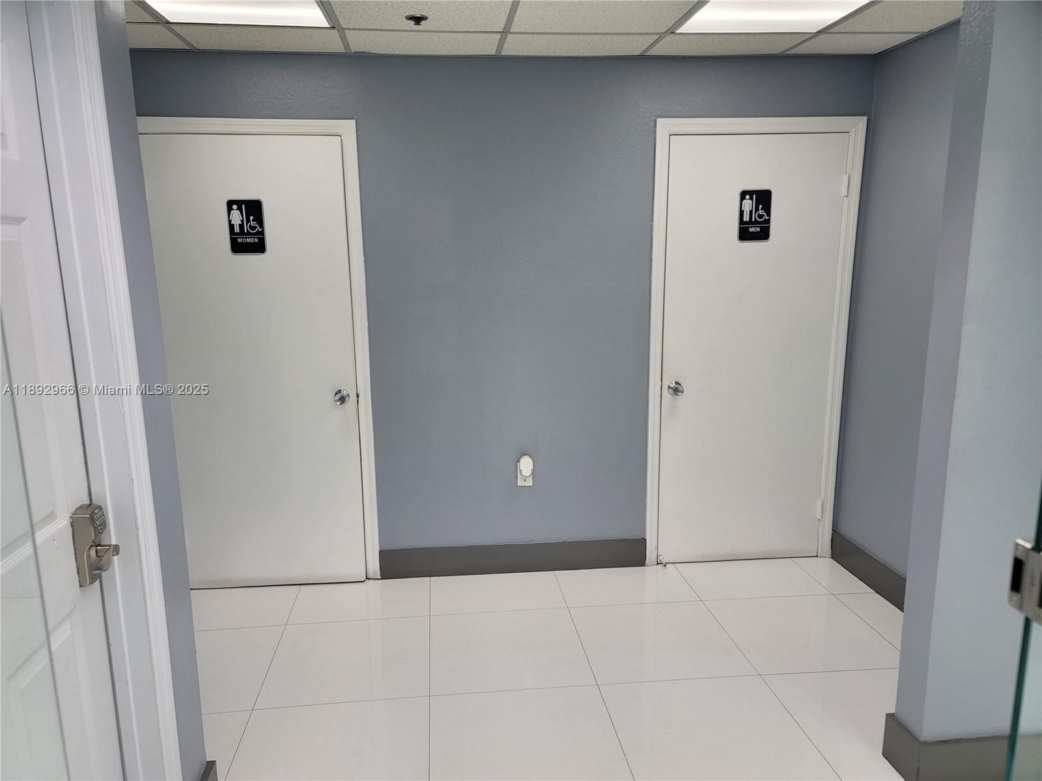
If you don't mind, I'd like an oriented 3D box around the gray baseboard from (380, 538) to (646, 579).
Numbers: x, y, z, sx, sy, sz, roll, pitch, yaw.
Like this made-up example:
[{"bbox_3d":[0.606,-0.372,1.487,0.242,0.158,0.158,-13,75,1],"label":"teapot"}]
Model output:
[{"bbox_3d":[-0.028,0.811,3.636,1.293,0.145,0.016,-2,11,-6],"label":"gray baseboard"}]

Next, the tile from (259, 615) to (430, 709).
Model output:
[{"bbox_3d":[-0.653,1.041,2.902,0.603,0.014,0.589,-2,11,-6],"label":"tile"}]

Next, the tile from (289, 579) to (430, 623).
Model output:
[{"bbox_3d":[-0.707,0.949,3.379,0.603,0.014,0.387,-2,11,-6],"label":"tile"}]

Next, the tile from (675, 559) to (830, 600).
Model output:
[{"bbox_3d":[1.090,0.895,3.574,0.603,0.014,0.387,-2,11,-6],"label":"tile"}]

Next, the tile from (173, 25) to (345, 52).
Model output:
[{"bbox_3d":[-0.997,-1.368,2.915,0.598,0.016,0.378,-2,11,-6],"label":"tile"}]

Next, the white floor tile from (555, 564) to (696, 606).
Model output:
[{"bbox_3d":[0.491,0.913,3.509,0.603,0.014,0.387,-2,11,-6],"label":"white floor tile"}]

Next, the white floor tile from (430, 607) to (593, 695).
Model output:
[{"bbox_3d":[-0.054,1.023,2.967,0.603,0.014,0.589,-2,11,-6],"label":"white floor tile"}]

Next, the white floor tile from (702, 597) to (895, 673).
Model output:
[{"bbox_3d":[1.145,0.987,3.097,0.603,0.014,0.589,-2,11,-6],"label":"white floor tile"}]

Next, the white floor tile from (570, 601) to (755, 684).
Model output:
[{"bbox_3d":[0.546,1.005,3.032,0.603,0.014,0.589,-2,11,-6],"label":"white floor tile"}]

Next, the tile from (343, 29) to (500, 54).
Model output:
[{"bbox_3d":[-0.384,-1.389,2.990,0.609,0.016,0.361,-2,11,-6],"label":"tile"}]

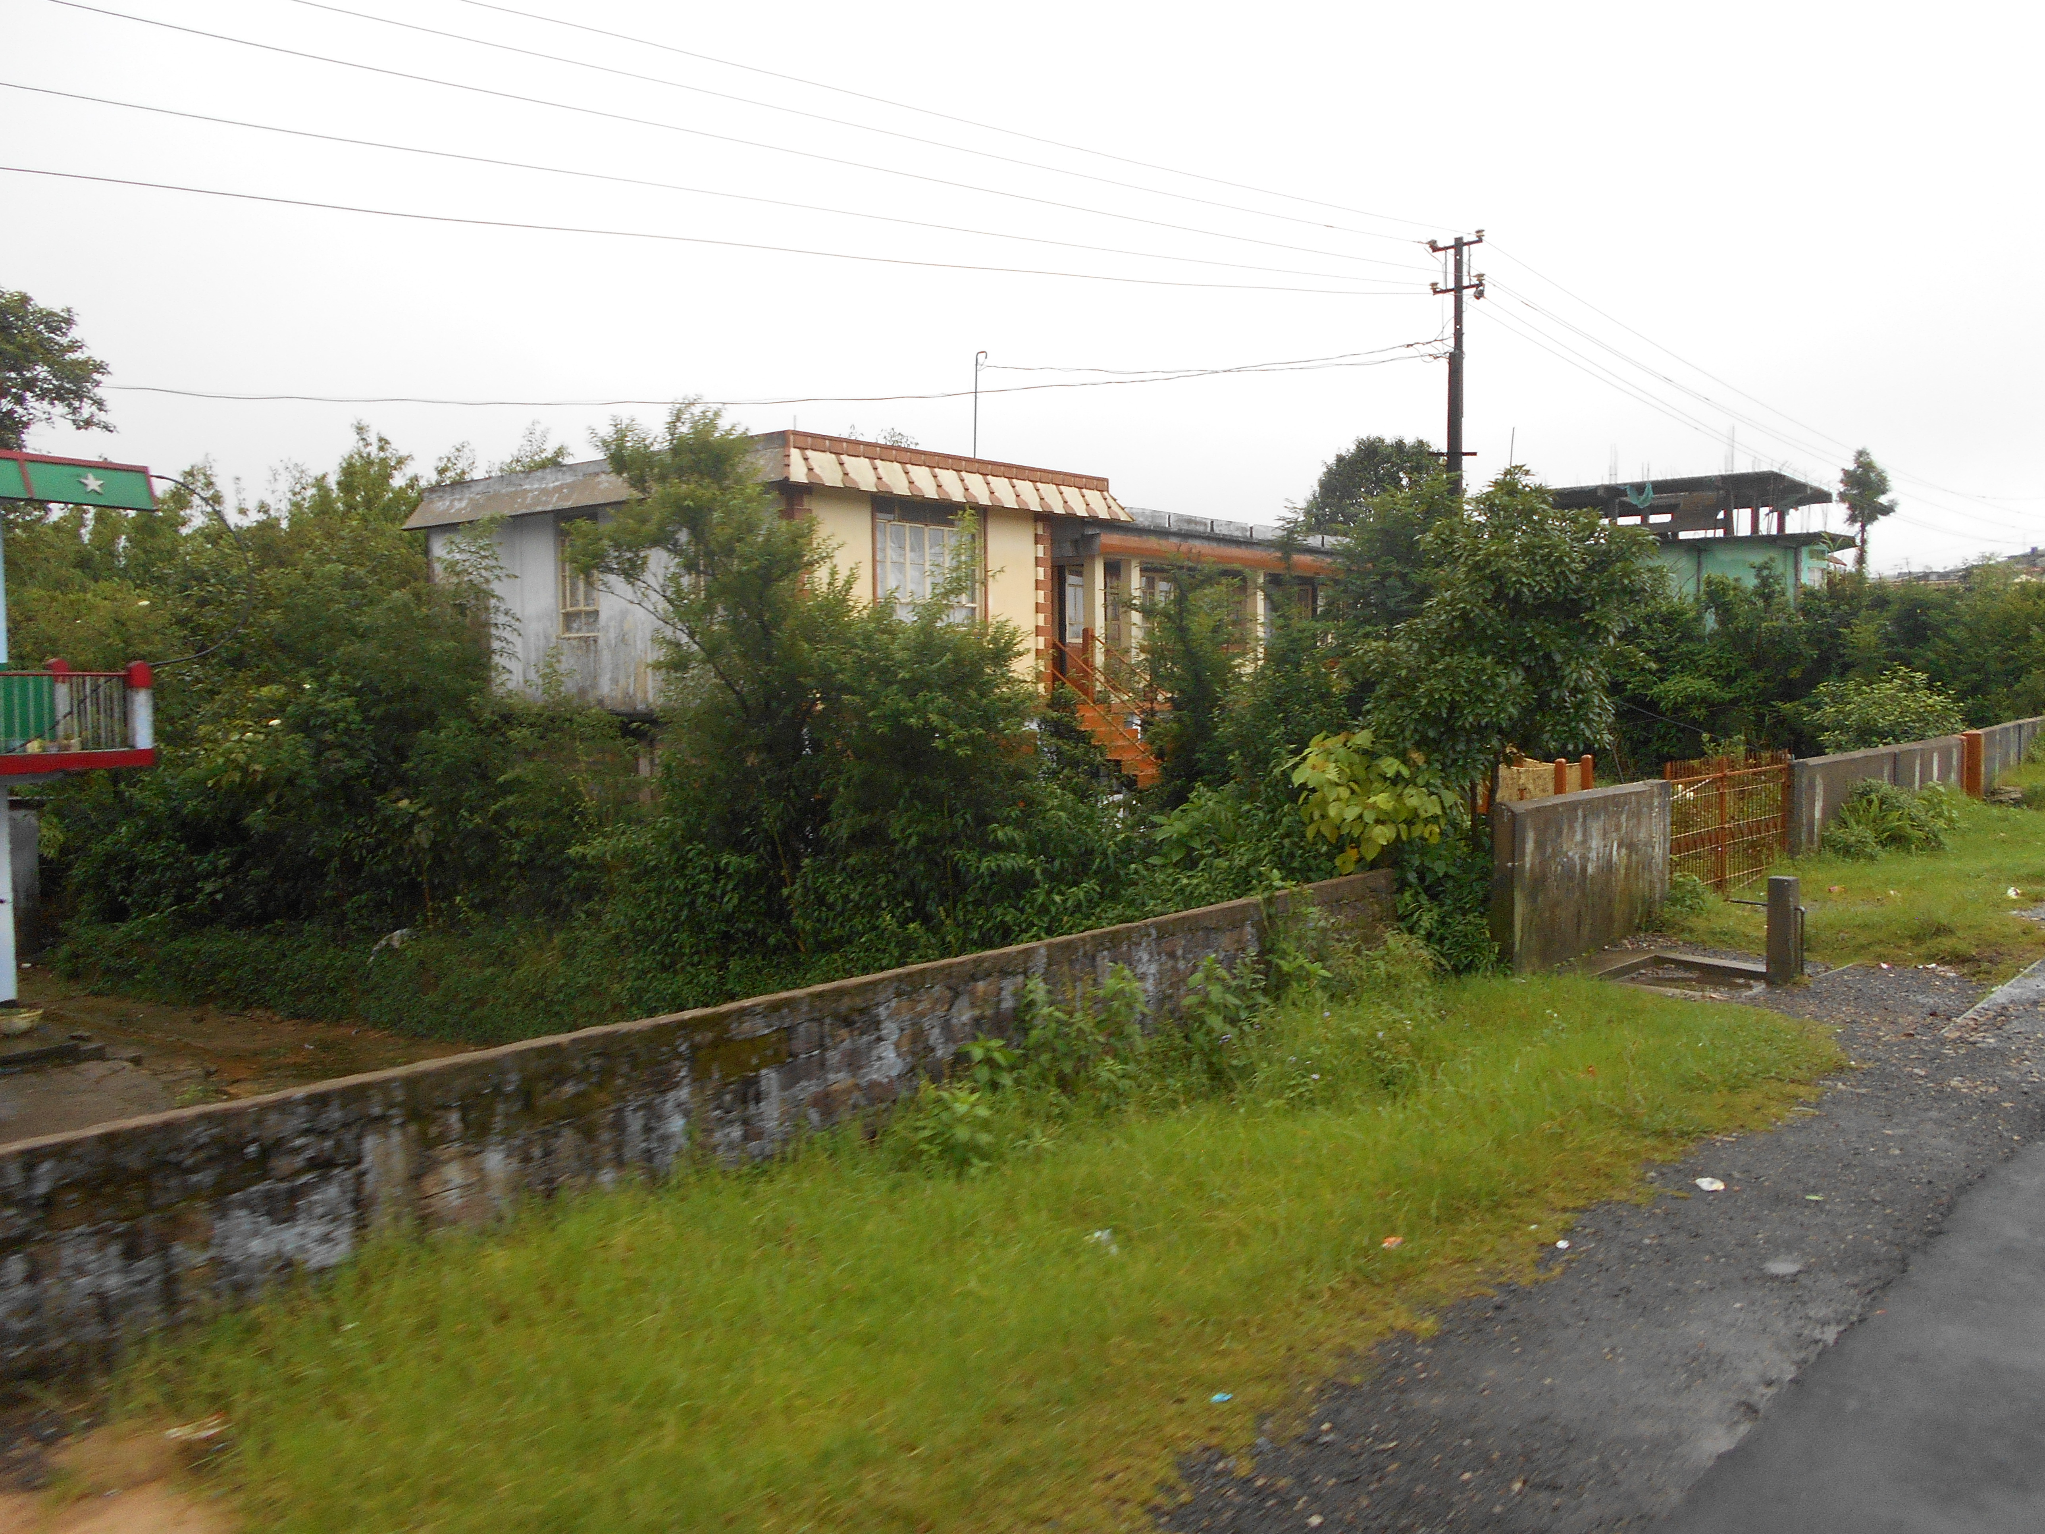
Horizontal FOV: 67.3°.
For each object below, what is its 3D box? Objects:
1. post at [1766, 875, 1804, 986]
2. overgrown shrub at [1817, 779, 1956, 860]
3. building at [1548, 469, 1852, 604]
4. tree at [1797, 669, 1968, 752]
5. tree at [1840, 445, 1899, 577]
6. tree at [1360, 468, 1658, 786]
[{"bbox_3d":[5.560,1.181,11.219,0.190,0.790,0.190,4,6,44],"label":"post"},{"bbox_3d":[9.158,0.474,16.280,1.000,0.800,1.600,4,6,44],"label":"overgrown shrub"},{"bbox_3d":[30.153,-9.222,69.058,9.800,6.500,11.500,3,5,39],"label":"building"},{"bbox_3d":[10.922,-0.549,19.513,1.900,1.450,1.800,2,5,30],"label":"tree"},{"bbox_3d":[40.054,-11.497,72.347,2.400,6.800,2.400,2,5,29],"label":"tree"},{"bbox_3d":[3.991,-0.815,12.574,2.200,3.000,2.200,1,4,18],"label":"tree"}]

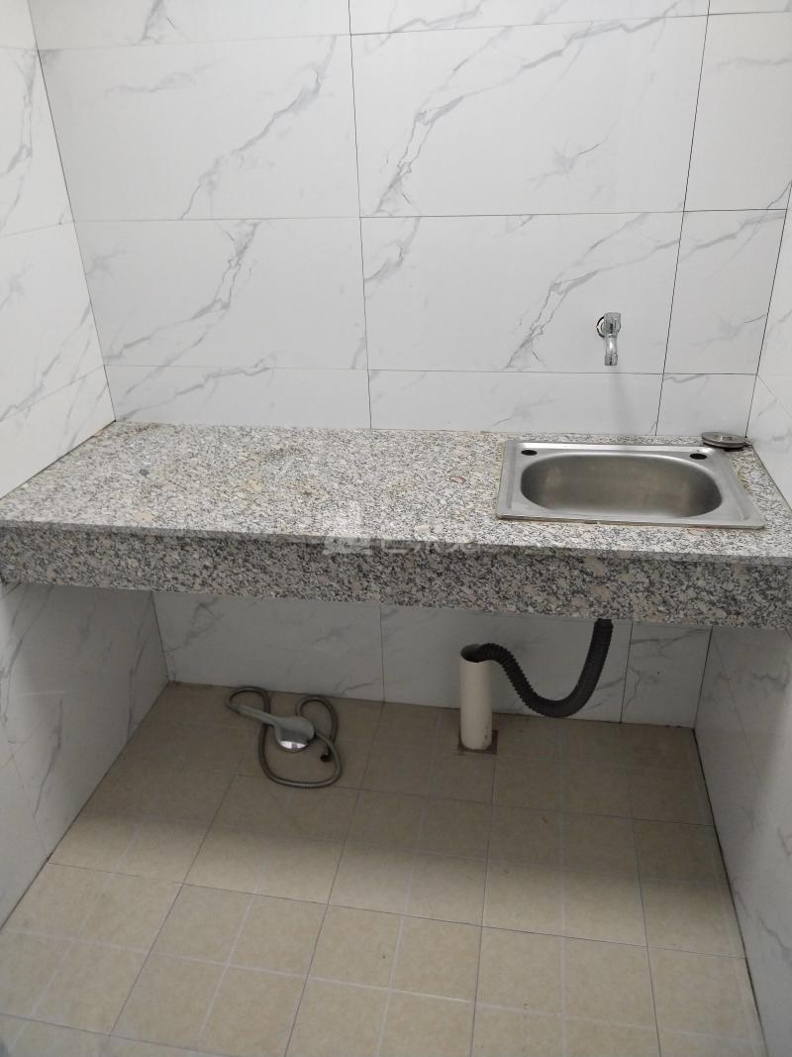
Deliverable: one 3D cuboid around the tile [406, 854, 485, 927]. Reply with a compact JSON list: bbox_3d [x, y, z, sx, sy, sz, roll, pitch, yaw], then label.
[{"bbox_3d":[0.102,0.714,1.577,0.150,0.010,0.150,3,28,10],"label":"tile"}]

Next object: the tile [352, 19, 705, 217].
[{"bbox_3d":[0.223,-0.724,1.422,0.600,0.300,0.010,3,28,10],"label":"tile"}]

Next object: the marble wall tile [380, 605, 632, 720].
[{"bbox_3d":[0.263,0.338,1.969,0.600,0.290,0.010,3,28,10],"label":"marble wall tile"}]

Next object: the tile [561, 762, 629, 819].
[{"bbox_3d":[0.450,0.594,1.790,0.150,0.010,0.150,3,28,10],"label":"tile"}]

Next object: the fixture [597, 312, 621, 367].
[{"bbox_3d":[0.408,-0.368,1.506,0.042,0.095,0.100,3,28,10],"label":"fixture"}]

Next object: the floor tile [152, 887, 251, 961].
[{"bbox_3d":[-0.366,0.759,1.520,0.150,0.010,0.150,3,28,10],"label":"floor tile"}]

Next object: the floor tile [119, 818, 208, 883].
[{"bbox_3d":[-0.488,0.682,1.678,0.150,0.010,0.150,3,28,10],"label":"floor tile"}]

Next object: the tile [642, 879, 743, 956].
[{"bbox_3d":[0.553,0.740,1.502,0.167,0.010,0.150,3,28,10],"label":"tile"}]

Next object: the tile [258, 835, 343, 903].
[{"bbox_3d":[-0.193,0.697,1.627,0.150,0.010,0.150,3,28,10],"label":"tile"}]

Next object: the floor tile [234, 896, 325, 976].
[{"bbox_3d":[-0.219,0.765,1.496,0.150,0.010,0.150,3,28,10],"label":"floor tile"}]

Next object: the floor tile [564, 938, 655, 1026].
[{"bbox_3d":[0.371,0.798,1.395,0.150,0.010,0.150,3,28,10],"label":"floor tile"}]

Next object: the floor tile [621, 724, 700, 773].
[{"bbox_3d":[0.632,0.532,1.897,0.167,0.010,0.155,3,28,10],"label":"floor tile"}]

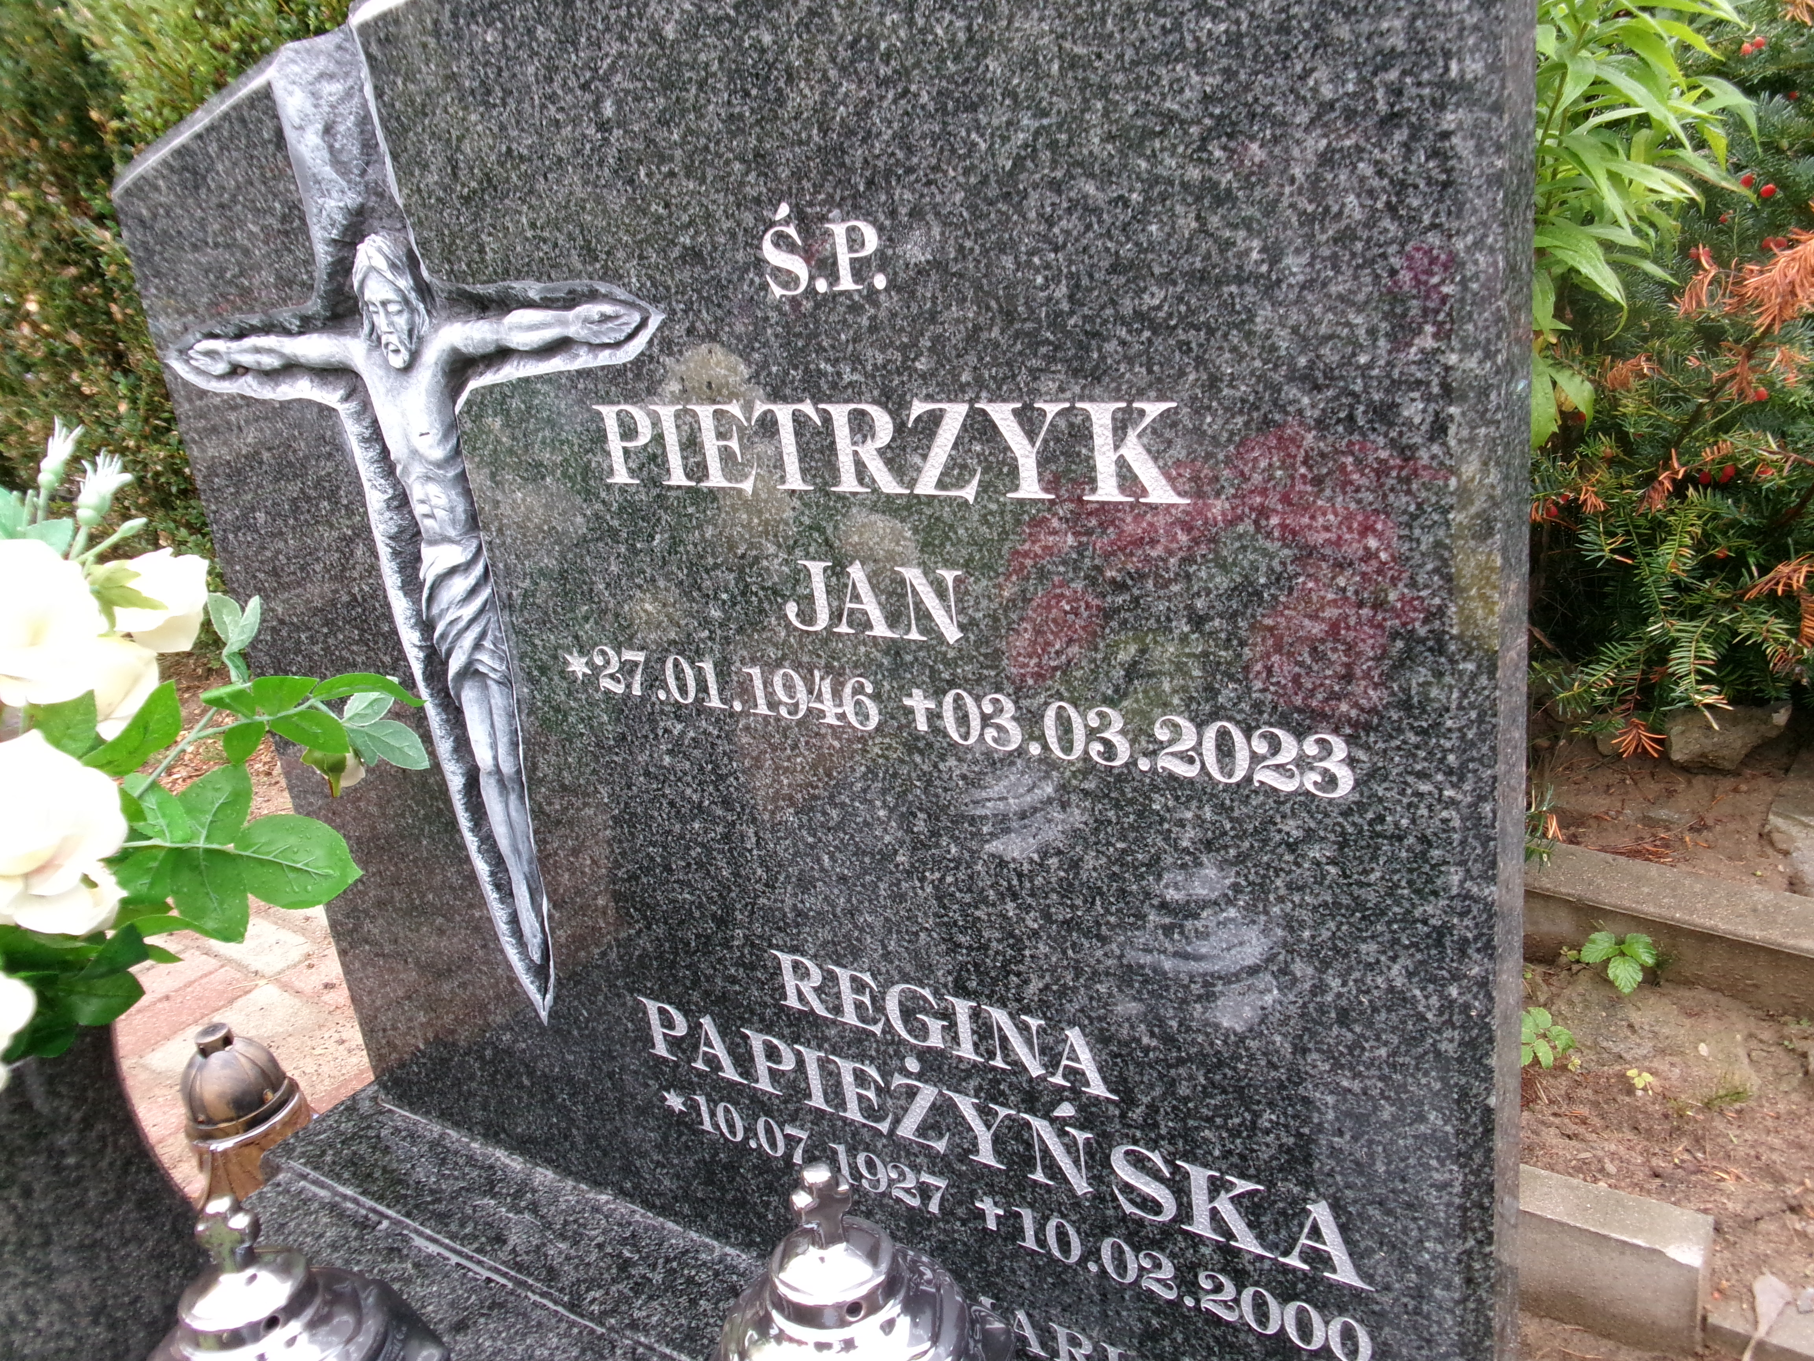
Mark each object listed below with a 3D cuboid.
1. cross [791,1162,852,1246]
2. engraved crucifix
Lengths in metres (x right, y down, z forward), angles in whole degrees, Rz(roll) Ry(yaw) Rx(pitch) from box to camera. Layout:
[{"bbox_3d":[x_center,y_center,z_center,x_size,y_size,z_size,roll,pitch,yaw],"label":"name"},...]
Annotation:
[{"bbox_3d":[-0.035,0.214,0.599,0.025,0.035,0.010,-11,20,-9],"label":"cross"},{"bbox_3d":[-0.284,-0.063,0.919,0.477,0.625,0.032,7,24,35],"label":"engraved crucifix"}]

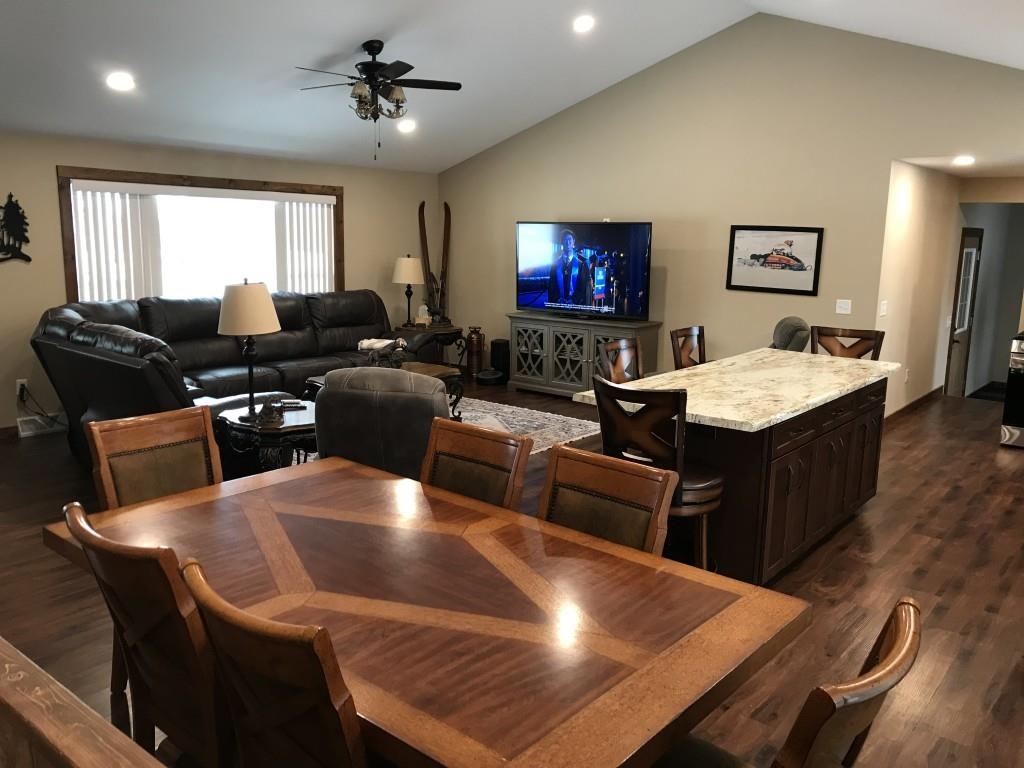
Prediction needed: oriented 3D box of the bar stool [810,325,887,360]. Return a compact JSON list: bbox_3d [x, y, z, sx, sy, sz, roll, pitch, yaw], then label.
[{"bbox_3d":[2.445,0.139,6.324,0.520,1.080,0.550,10,14,38],"label":"bar stool"}]

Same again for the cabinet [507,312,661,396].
[{"bbox_3d":[0.719,-0.271,8.736,1.660,0.833,0.423,9,13,38],"label":"cabinet"}]

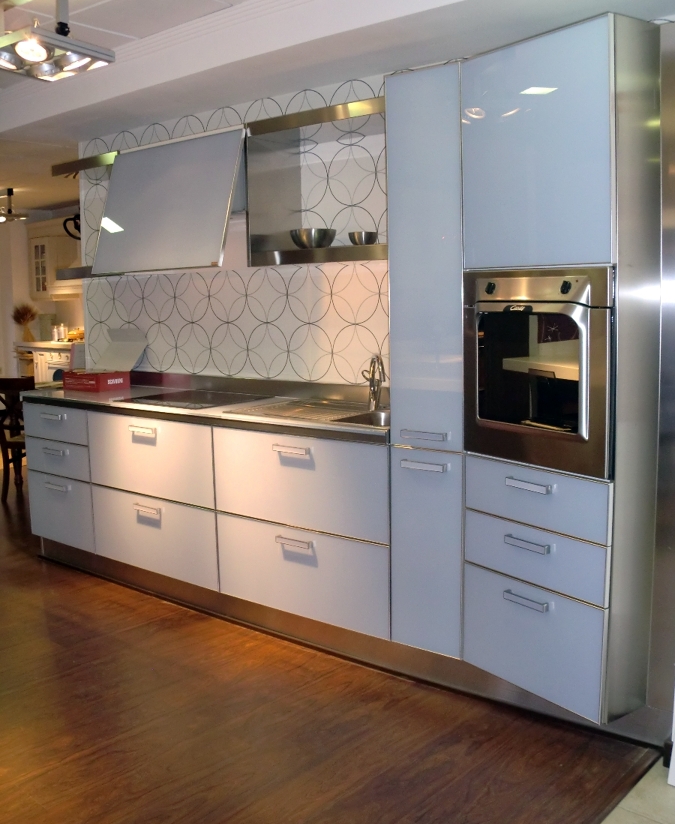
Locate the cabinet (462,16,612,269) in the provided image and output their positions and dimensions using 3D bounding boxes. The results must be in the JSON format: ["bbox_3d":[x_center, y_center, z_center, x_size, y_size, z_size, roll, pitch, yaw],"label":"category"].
[{"bbox_3d":[0.779,-0.750,2.726,0.561,0.663,0.614,-6,8,-32],"label":"cabinet"}]

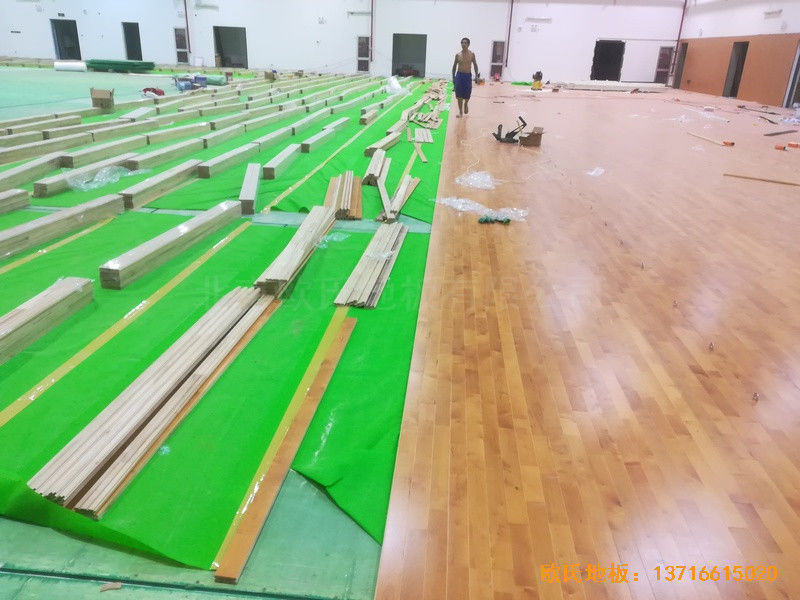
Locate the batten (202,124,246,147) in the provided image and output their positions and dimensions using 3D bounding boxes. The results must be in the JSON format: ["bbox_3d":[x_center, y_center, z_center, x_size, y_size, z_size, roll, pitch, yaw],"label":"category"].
[{"bbox_3d":[-2.695,-2.538,9.264,0.119,0.123,1.805,3,22,3],"label":"batten"}]

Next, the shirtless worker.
[{"bbox_3d":[1.534,-5.181,14.002,0.602,1.680,0.450,4,22,4],"label":"shirtless worker"}]

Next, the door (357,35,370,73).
[{"bbox_3d":[-2.119,-14.332,35.131,0.720,1.967,0.120,4,22,4],"label":"door"}]

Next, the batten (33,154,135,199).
[{"bbox_3d":[-3.191,-1.324,6.264,0.120,0.122,1.768,3,22,3],"label":"batten"}]

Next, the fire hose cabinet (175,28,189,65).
[{"bbox_3d":[-13.036,-15.166,35.851,0.720,1.989,0.120,4,22,4],"label":"fire hose cabinet"}]

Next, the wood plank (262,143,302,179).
[{"bbox_3d":[-1.417,-1.717,7.377,0.120,0.123,1.786,2,22,0],"label":"wood plank"}]

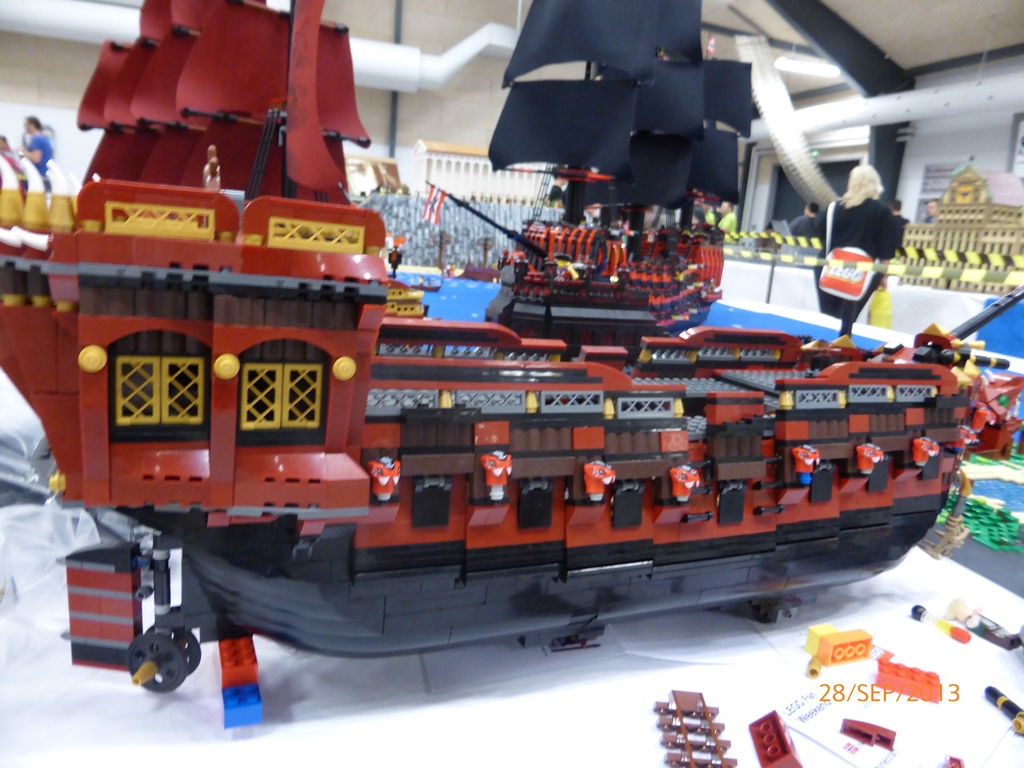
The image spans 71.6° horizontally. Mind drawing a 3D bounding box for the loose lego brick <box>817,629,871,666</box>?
[{"bbox_3d":[0.201,0.160,0.429,0.032,0.016,0.011,1,13,-21],"label":"loose lego brick"}]

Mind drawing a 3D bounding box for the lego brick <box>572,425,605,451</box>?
[{"bbox_3d":[0.033,0.024,0.322,0.016,0.010,0.008,0,-1,-26],"label":"lego brick"}]

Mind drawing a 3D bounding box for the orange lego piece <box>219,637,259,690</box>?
[{"bbox_3d":[-0.135,0.135,0.350,0.016,0.011,0.031,0,13,-25],"label":"orange lego piece"}]

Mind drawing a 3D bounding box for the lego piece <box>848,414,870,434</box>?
[{"bbox_3d":[0.192,0.022,0.399,0.016,0.010,0.008,0,-1,-26],"label":"lego piece"}]

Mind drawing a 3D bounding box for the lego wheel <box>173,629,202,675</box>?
[{"bbox_3d":[-0.134,0.105,0.278,0.024,0.024,0.006,7,10,11],"label":"lego wheel"}]

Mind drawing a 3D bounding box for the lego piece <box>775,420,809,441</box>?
[{"bbox_3d":[0.149,0.025,0.378,0.016,0.010,0.008,0,-1,-26],"label":"lego piece"}]

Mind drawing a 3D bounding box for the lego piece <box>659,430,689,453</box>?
[{"bbox_3d":[0.076,0.028,0.343,0.016,0.010,0.008,0,-1,-26],"label":"lego piece"}]

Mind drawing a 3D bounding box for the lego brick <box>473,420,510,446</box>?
[{"bbox_3d":[-0.010,0.021,0.305,0.016,0.010,0.008,0,-1,-25],"label":"lego brick"}]

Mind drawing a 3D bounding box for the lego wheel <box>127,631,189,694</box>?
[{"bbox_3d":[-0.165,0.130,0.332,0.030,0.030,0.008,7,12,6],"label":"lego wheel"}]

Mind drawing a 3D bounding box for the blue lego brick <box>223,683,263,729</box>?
[{"bbox_3d":[-0.121,0.142,0.318,0.016,0.011,0.020,0,11,-25],"label":"blue lego brick"}]

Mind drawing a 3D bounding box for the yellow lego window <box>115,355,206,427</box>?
[{"bbox_3d":[-0.122,0.002,0.246,0.028,0.024,0.004,1,11,-22],"label":"yellow lego window"}]

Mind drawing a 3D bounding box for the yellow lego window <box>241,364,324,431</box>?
[{"bbox_3d":[-0.084,0.004,0.261,0.028,0.024,0.004,1,11,-22],"label":"yellow lego window"}]

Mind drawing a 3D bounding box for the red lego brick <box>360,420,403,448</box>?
[{"bbox_3d":[-0.053,0.021,0.286,0.016,0.010,0.008,0,-1,-25],"label":"red lego brick"}]

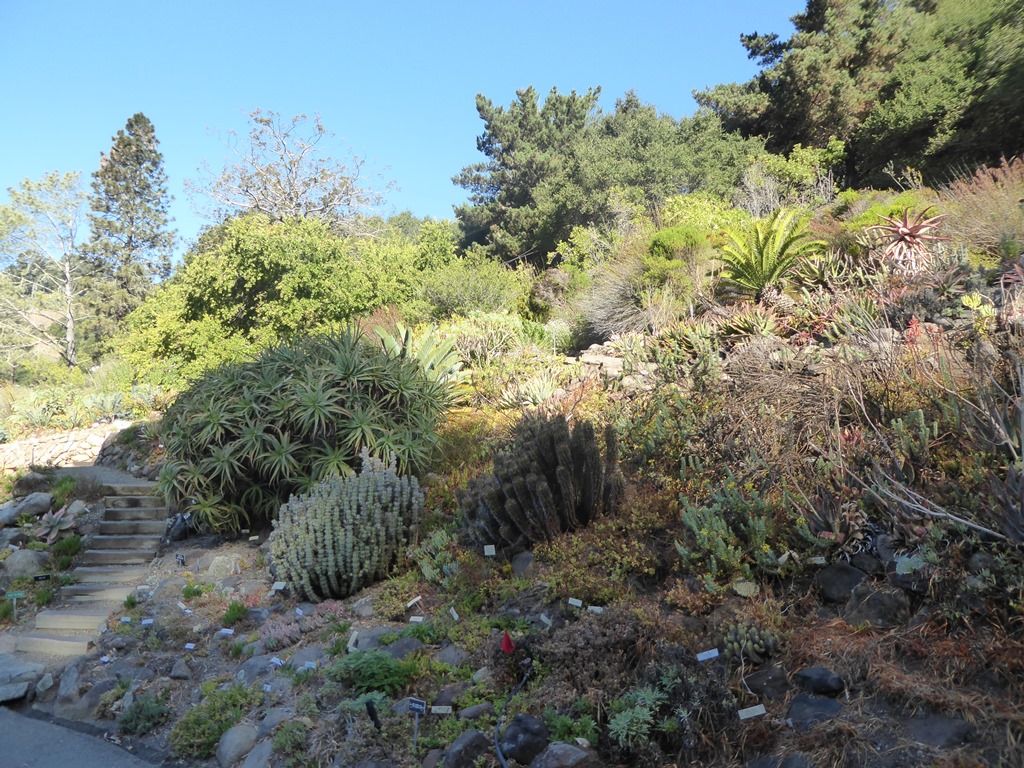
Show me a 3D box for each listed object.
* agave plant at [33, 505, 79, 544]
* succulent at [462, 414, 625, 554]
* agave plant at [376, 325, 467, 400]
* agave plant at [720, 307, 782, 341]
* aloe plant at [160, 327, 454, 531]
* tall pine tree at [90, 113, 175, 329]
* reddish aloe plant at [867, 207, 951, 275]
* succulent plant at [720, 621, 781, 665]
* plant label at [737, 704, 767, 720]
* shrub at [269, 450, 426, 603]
[{"bbox_3d":[-6.156,1.911,10.000,0.503,0.499,0.478,4,-7,-31],"label":"agave plant"},{"bbox_3d":[0.264,0.976,7.200,1.569,1.385,1.255,0,-6,2],"label":"succulent"},{"bbox_3d":[-1.499,-0.345,12.300,1.548,1.282,1.548,1,-6,-7],"label":"agave plant"},{"bbox_3d":[3.703,-0.936,11.500,0.887,0.470,0.887,-2,-7,18],"label":"agave plant"},{"bbox_3d":[-2.676,0.616,9.900,3.723,2.598,2.792,2,-7,-16],"label":"aloe plant"},{"bbox_3d":[-25.642,-10.494,50.000,4.963,15.848,4.963,3,-7,-28],"label":"tall pine tree"},{"bbox_3d":[7.220,-2.606,13.500,1.344,1.120,1.277,-3,-7,29],"label":"reddish aloe plant"},{"bbox_3d":[1.371,1.486,4.250,0.330,0.220,0.290,0,-5,0],"label":"succulent plant"},{"bbox_3d":[1.057,1.443,3.250,0.113,0.035,0.008,-22,-48,9],"label":"plant label"},{"bbox_3d":[-1.670,1.411,7.500,1.515,1.465,1.363,1,-6,-12],"label":"shrub"}]

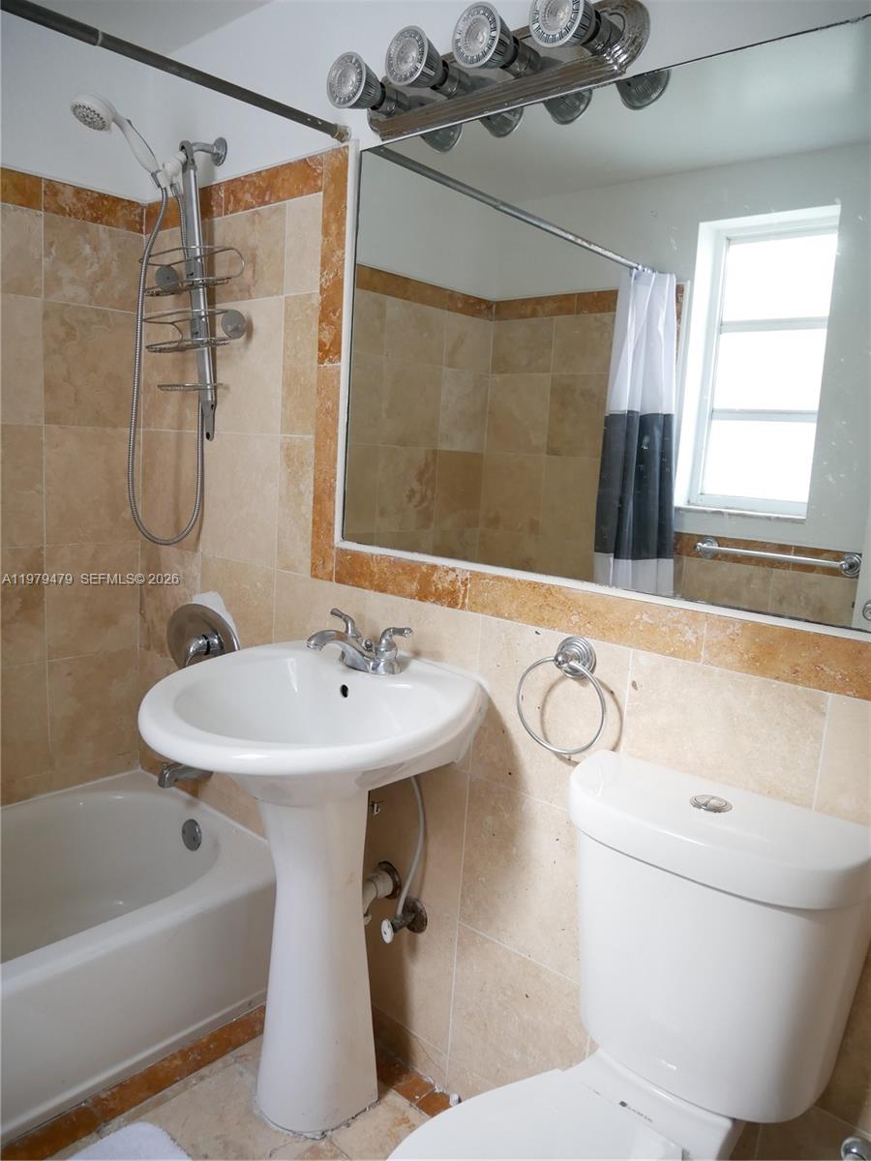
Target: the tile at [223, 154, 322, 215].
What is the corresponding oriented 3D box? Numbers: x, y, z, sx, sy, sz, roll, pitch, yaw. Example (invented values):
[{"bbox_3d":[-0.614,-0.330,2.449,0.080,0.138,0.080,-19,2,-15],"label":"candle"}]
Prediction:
[{"bbox_3d":[-0.360,-0.870,1.785,0.356,0.076,0.012,11,12,40],"label":"tile"}]

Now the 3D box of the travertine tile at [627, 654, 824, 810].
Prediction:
[{"bbox_3d":[0.424,0.284,1.224,0.300,0.309,0.012,11,12,40],"label":"travertine tile"}]

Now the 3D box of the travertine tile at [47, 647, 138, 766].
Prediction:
[{"bbox_3d":[-0.957,0.360,2.263,0.252,0.306,0.012,-5,13,-44],"label":"travertine tile"}]

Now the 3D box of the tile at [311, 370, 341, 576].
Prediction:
[{"bbox_3d":[-0.236,-0.230,1.756,0.076,0.464,0.010,11,11,40],"label":"tile"}]

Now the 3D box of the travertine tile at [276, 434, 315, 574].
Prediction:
[{"bbox_3d":[-0.316,-0.170,1.832,0.117,0.306,0.012,11,12,39],"label":"travertine tile"}]

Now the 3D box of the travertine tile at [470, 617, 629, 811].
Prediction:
[{"bbox_3d":[0.193,0.241,1.431,0.304,0.307,0.010,11,11,40],"label":"travertine tile"}]

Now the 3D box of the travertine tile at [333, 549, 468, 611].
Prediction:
[{"bbox_3d":[-0.073,-0.007,1.641,0.374,0.076,0.012,11,12,39],"label":"travertine tile"}]

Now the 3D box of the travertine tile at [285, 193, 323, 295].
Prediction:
[{"bbox_3d":[-0.283,-0.723,1.746,0.122,0.200,0.010,11,11,40],"label":"travertine tile"}]

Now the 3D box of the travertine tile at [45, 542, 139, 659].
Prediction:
[{"bbox_3d":[-0.937,0.055,2.213,0.252,0.306,0.012,-5,13,-44],"label":"travertine tile"}]

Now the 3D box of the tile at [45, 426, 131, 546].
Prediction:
[{"bbox_3d":[-0.916,-0.255,2.163,0.010,0.309,0.261,11,11,40],"label":"tile"}]

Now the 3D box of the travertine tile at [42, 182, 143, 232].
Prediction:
[{"bbox_3d":[-0.868,-0.945,2.040,0.012,0.077,0.258,11,12,40],"label":"travertine tile"}]

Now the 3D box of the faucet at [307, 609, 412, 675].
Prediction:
[{"bbox_3d":[-0.169,0.124,1.542,0.220,0.091,0.185,11,12,39],"label":"faucet"}]

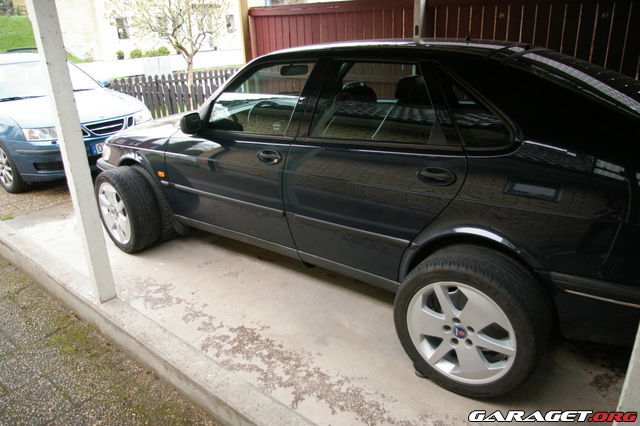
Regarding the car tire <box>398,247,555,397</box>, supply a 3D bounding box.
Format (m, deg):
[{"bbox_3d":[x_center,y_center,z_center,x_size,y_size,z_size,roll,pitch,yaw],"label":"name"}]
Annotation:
[{"bbox_3d":[0.641,0.466,2.063,0.640,0.640,0.225,14,25,36],"label":"car tire"}]

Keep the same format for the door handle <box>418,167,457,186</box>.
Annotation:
[{"bbox_3d":[0.512,-0.156,2.108,0.187,0.082,0.050,13,25,35],"label":"door handle"}]

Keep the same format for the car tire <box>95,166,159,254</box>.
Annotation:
[{"bbox_3d":[-1.427,-0.025,3.578,0.635,0.635,0.225,14,25,37],"label":"car tire"}]

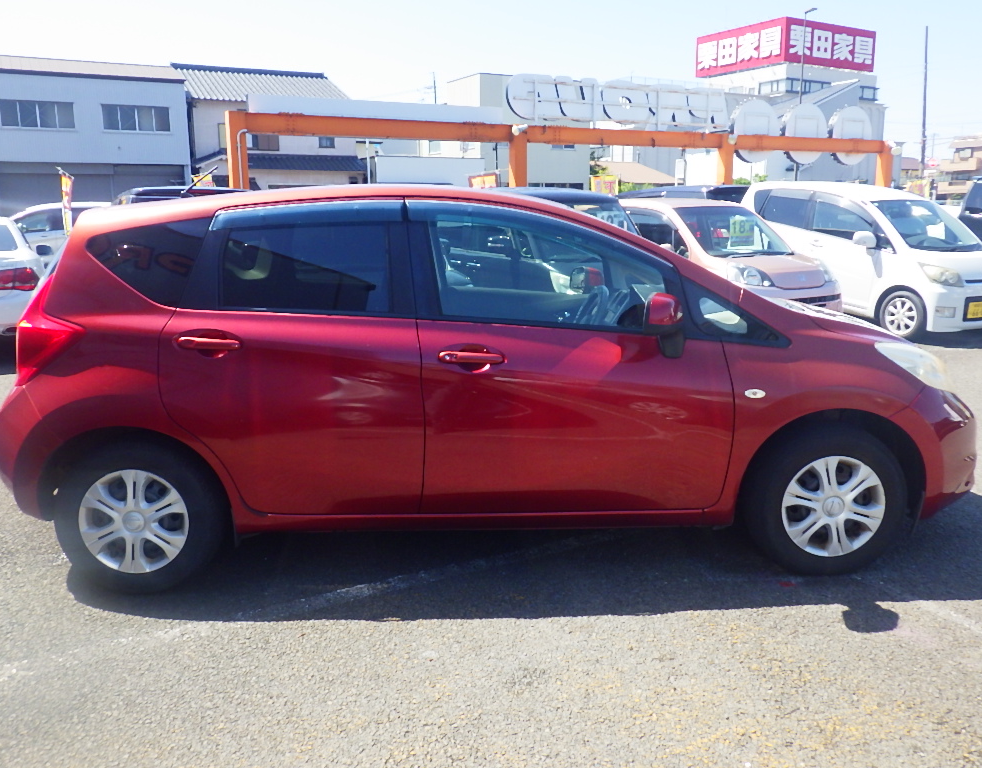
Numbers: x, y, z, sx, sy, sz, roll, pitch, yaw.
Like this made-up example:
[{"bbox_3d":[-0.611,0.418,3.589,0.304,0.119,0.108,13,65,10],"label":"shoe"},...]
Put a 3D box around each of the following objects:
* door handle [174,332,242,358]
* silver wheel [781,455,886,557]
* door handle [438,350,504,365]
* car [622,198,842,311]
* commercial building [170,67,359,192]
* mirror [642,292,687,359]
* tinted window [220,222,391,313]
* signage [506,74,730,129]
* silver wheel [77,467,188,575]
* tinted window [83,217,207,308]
[{"bbox_3d":[-0.994,-0.135,2.906,0.235,0.085,0.055,-1,11,-2],"label":"door handle"},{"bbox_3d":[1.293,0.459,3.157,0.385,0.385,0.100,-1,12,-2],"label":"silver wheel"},{"bbox_3d":[-0.072,-0.094,2.944,0.230,0.050,0.050,-1,11,-2],"label":"door handle"},{"bbox_3d":[2.270,-1.345,9.450,1.475,1.575,3.395,-7,14,-29],"label":"car"},{"bbox_3d":[-10.104,-9.936,36.804,7.300,8.000,7.400,-6,12,-24],"label":"commercial building"},{"bbox_3d":[0.598,-0.199,2.883,0.140,0.230,0.210,-1,12,-2],"label":"mirror"},{"bbox_3d":[-0.670,-0.422,2.992,0.615,0.325,0.040,-1,-4,-2],"label":"tinted window"},{"bbox_3d":[3.116,-6.484,19.140,6.310,1.020,0.220,-7,14,-27],"label":"signage"},{"bbox_3d":[-1.308,0.497,3.084,0.400,0.400,0.150,-1,11,-2],"label":"silver wheel"},{"bbox_3d":[-1.242,-0.431,2.988,0.475,0.325,0.050,0,-3,4],"label":"tinted window"}]

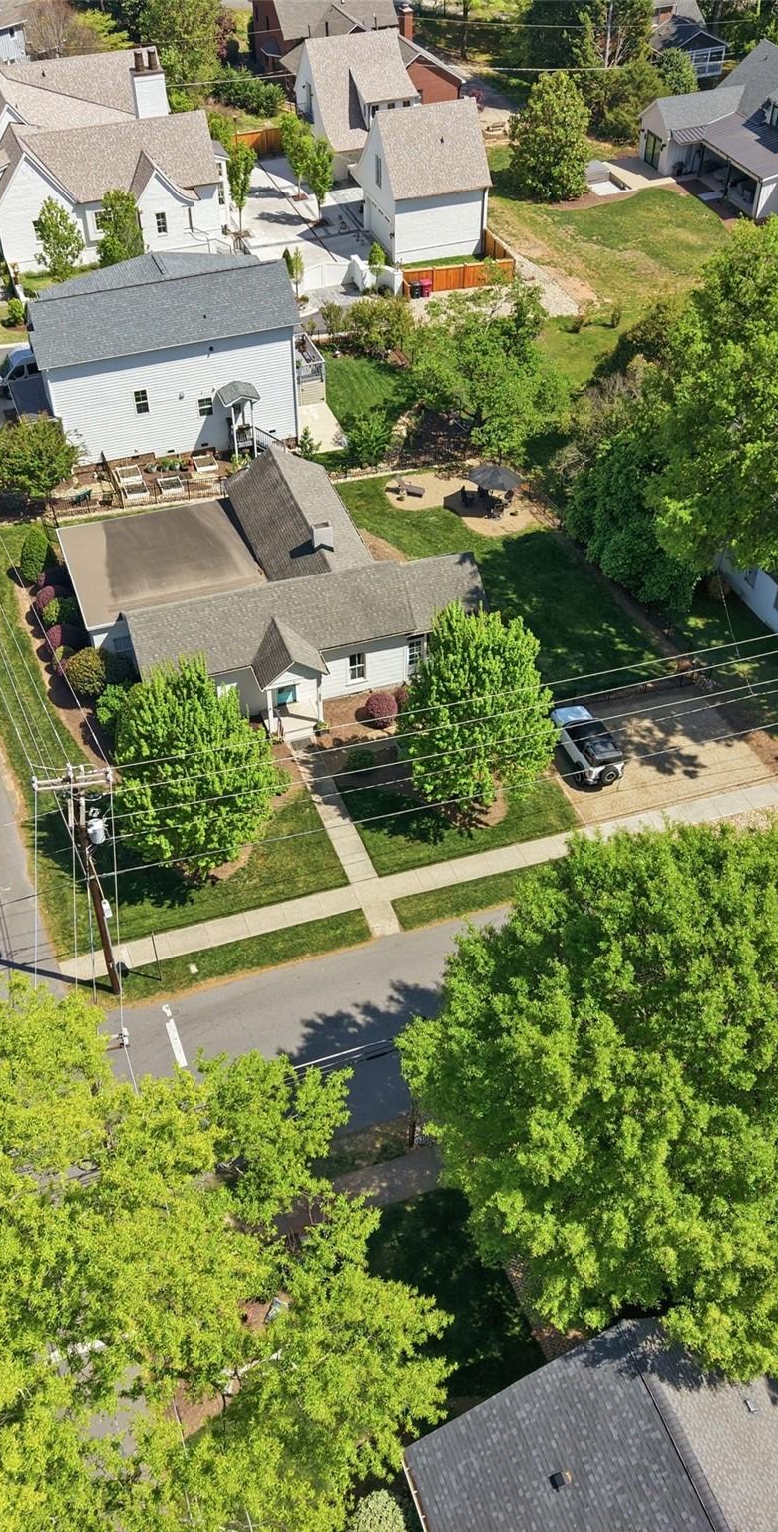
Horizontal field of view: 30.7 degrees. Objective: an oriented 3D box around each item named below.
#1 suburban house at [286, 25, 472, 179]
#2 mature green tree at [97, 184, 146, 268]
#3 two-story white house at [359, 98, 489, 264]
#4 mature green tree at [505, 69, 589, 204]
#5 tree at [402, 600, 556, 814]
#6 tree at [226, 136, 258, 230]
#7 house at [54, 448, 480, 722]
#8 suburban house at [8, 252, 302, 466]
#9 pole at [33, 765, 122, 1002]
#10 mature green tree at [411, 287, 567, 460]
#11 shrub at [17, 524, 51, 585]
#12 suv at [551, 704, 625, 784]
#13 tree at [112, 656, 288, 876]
[{"bbox_3d":[-2.414,-51.666,109.620,7.800,8.800,9.400,-16,46,-17],"label":"suburban house"},{"bbox_3d":[-17.912,-35.733,94.778,3.200,5.500,3.200,-16,46,-17],"label":"mature green tree"},{"bbox_3d":[2.578,-39.633,94.897,6.900,9.100,6.600,-14,49,-13],"label":"two-story white house"},{"bbox_3d":[11.137,-43.971,99.322,5.700,8.300,5.700,0,47,0],"label":"mature green tree"},{"bbox_3d":[3.650,-2.105,57.235,6.300,9.400,6.300,0,43,0],"label":"tree"},{"bbox_3d":[-9.861,-39.066,95.801,2.200,6.400,2.200,-14,49,-13],"label":"tree"},{"bbox_3d":[-5.689,-8.926,68.092,18.100,5.600,15.700,-14,49,-13],"label":"house"},{"bbox_3d":[-12.620,-22.556,78.692,14.200,9.300,7.800,-16,46,-17],"label":"suburban house"},{"bbox_3d":[-10.093,4.240,48.724,2.500,11.500,2.400,-7,44,-8],"label":"pole"},{"bbox_3d":[5.129,-22.204,79.391,8.700,7.600,8.700,0,47,0],"label":"mature green tree"},{"bbox_3d":[-19.709,-11.654,78.709,1.750,3.400,1.750,-12,48,-12],"label":"shrub"},{"bbox_3d":[9.020,-1.007,64.109,1.900,1.850,4.750,-14,49,-13],"label":"suv"},{"bbox_3d":[-7.172,0.200,54.552,6.700,9.500,6.700,0,43,0],"label":"tree"}]

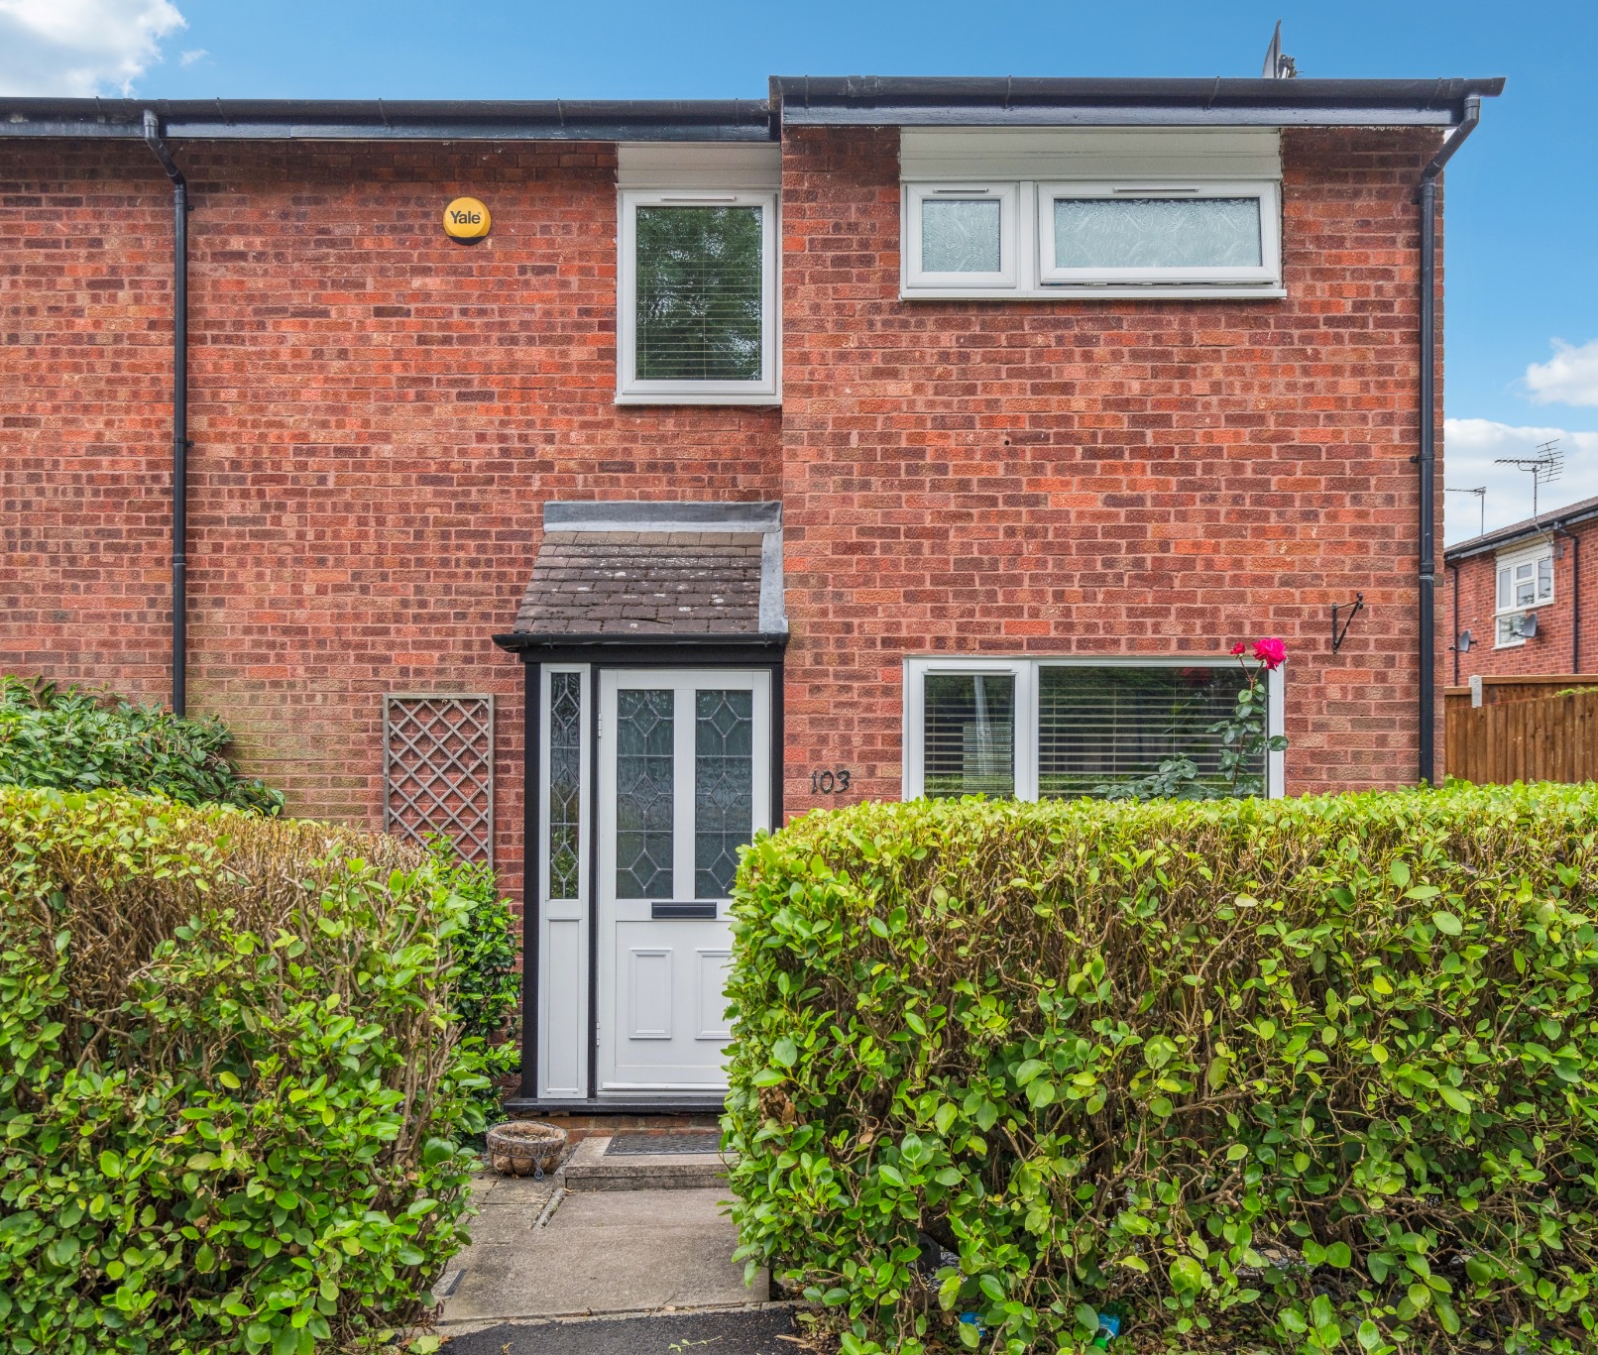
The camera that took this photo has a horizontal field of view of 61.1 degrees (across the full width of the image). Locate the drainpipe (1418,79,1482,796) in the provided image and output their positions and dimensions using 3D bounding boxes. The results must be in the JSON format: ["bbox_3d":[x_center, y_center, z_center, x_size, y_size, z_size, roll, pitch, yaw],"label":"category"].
[{"bbox_3d":[3.020,-0.280,6.300,0.270,4.800,0.190,0,0,1],"label":"drainpipe"}]

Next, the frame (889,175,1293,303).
[{"bbox_3d":[1.388,-2.075,6.420,1.810,0.575,0.100,0,0,1],"label":"frame"}]

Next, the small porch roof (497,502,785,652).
[{"bbox_3d":[-0.715,-0.530,6.710,1.330,0.830,1.220,0,0,1],"label":"small porch roof"}]

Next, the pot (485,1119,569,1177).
[{"bbox_3d":[-1.216,2.100,6.050,0.360,0.160,0.360,0,0,0],"label":"pot"}]

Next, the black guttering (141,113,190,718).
[{"bbox_3d":[-3.405,-0.460,7.290,0.210,5.100,0.190,0,0,1],"label":"black guttering"}]

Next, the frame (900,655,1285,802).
[{"bbox_3d":[1.400,0.420,6.420,1.800,1.040,0.100,0,0,1],"label":"frame"}]

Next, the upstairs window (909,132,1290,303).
[{"bbox_3d":[1.390,-2.200,6.420,1.820,0.825,0.100,0,0,1],"label":"upstairs window"}]

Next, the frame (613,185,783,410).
[{"bbox_3d":[-0.545,-2.055,7.330,0.895,1.180,0.100,0,0,1],"label":"frame"}]

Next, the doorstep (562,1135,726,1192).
[{"bbox_3d":[-0.550,2.165,6.050,0.910,0.100,0.390,0,0,1],"label":"doorstep"}]

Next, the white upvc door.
[{"bbox_3d":[-0.543,0.950,6.330,0.820,1.980,0.075,0,0,1],"label":"white upvc door"}]

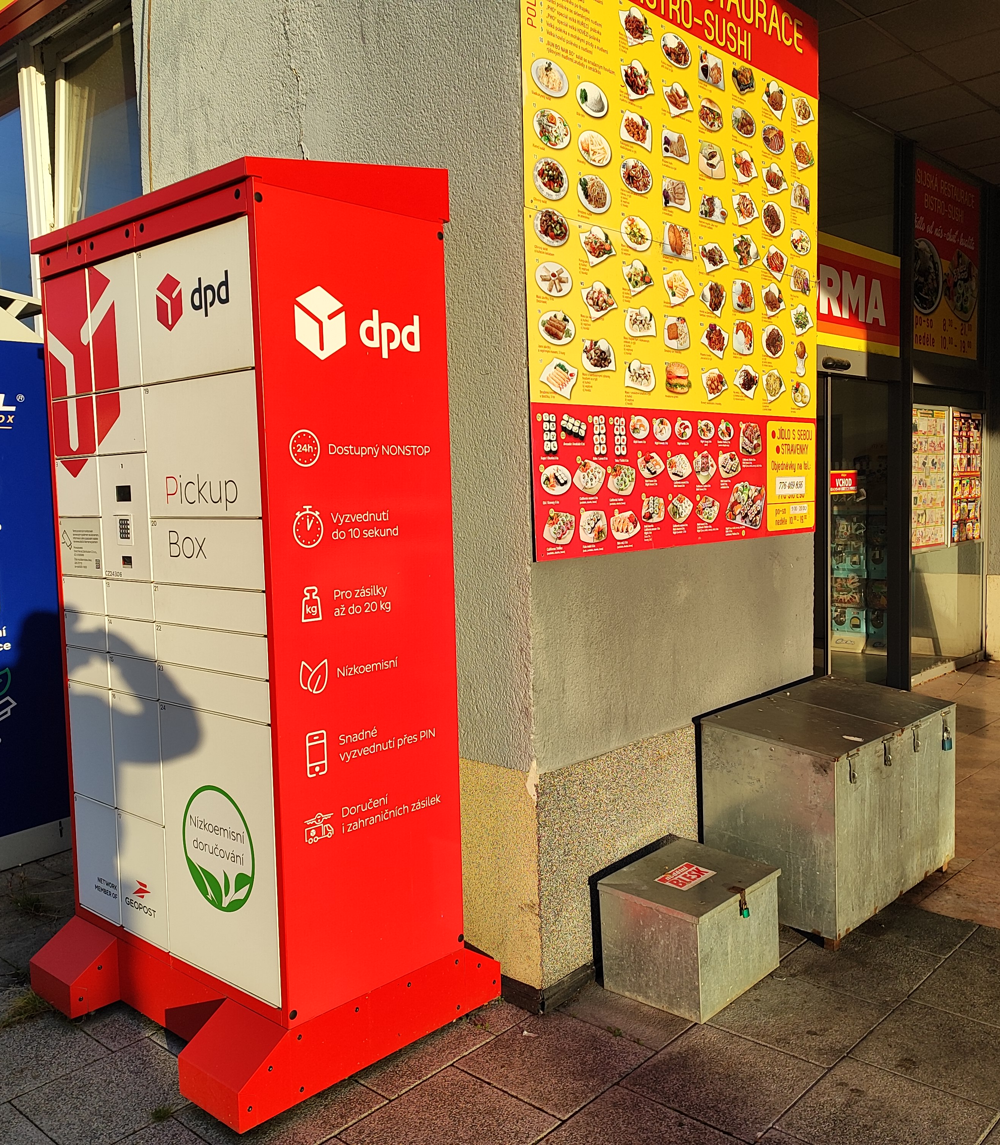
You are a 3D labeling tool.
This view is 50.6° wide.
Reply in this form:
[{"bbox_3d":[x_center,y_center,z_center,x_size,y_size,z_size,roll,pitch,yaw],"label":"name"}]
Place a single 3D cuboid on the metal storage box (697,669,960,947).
[{"bbox_3d":[1.205,0.819,3.822,0.908,0.669,0.505,-7,7,-44],"label":"metal storage box"}]

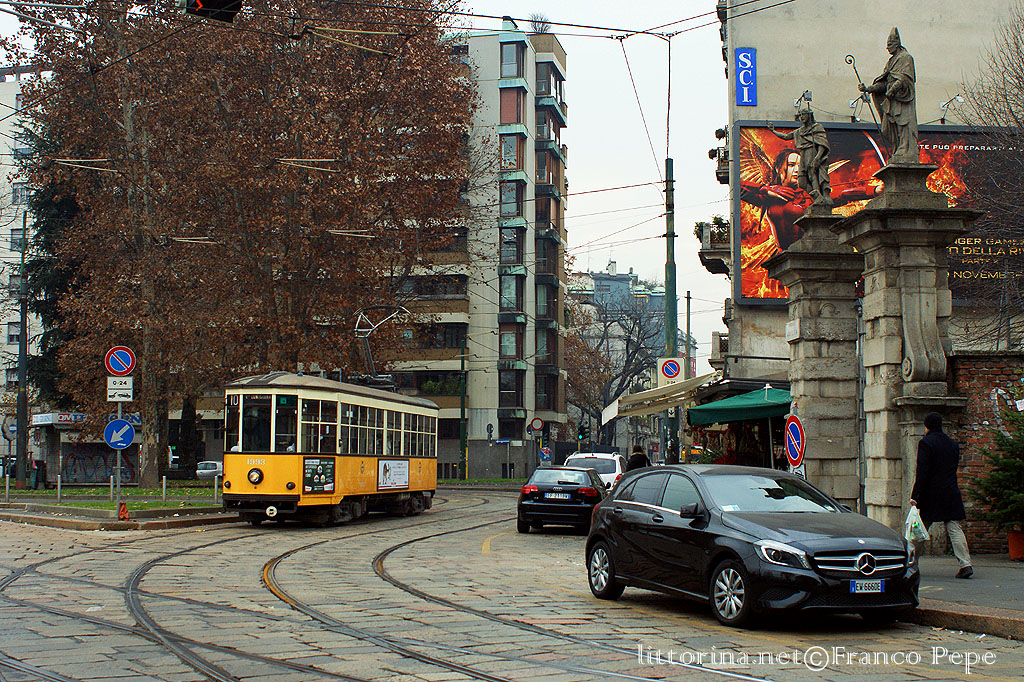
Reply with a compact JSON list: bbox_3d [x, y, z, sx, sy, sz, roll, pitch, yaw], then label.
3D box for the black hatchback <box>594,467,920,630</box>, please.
[{"bbox_3d":[2.238,1.961,12.786,1.780,1.433,4.290,2,-6,-21],"label":"black hatchback"}]

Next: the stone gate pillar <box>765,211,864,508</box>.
[{"bbox_3d":[5.351,0.568,22.154,1.620,5.536,1.650,1,-5,-5],"label":"stone gate pillar"}]

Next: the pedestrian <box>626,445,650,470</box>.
[{"bbox_3d":[2.706,3.058,27.337,0.480,1.660,0.340,-1,-5,10],"label":"pedestrian"}]

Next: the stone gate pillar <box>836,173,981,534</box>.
[{"bbox_3d":[5.745,0.239,18.585,1.660,5.516,1.700,1,-5,-5],"label":"stone gate pillar"}]

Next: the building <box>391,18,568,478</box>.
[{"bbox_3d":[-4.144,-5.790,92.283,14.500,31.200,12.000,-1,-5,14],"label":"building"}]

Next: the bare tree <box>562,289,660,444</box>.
[{"bbox_3d":[5.485,2.816,70.066,6.000,11.039,6.000,0,-6,0],"label":"bare tree"}]

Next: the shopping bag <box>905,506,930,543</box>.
[{"bbox_3d":[4.334,1.961,13.675,0.280,0.390,0.180,5,-7,-37],"label":"shopping bag"}]

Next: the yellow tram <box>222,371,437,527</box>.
[{"bbox_3d":[-4.753,3.134,36.800,2.350,3.750,13.700,-1,-6,11],"label":"yellow tram"}]

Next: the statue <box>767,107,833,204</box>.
[{"bbox_3d":[5.196,-3.316,23.122,0.850,1.824,0.950,5,-7,-38],"label":"statue"}]

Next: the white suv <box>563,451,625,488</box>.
[{"bbox_3d":[2.225,4.086,36.041,1.840,1.770,4.550,0,-6,3],"label":"white suv"}]

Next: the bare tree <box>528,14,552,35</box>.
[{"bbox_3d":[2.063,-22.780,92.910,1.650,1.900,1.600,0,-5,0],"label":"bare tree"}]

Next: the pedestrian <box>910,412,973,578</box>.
[{"bbox_3d":[4.736,1.694,14.107,0.560,1.810,0.500,4,-6,-35],"label":"pedestrian"}]

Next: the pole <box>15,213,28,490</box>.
[{"bbox_3d":[-18.667,0.361,48.693,0.360,10.584,0.360,0,-6,0],"label":"pole"}]

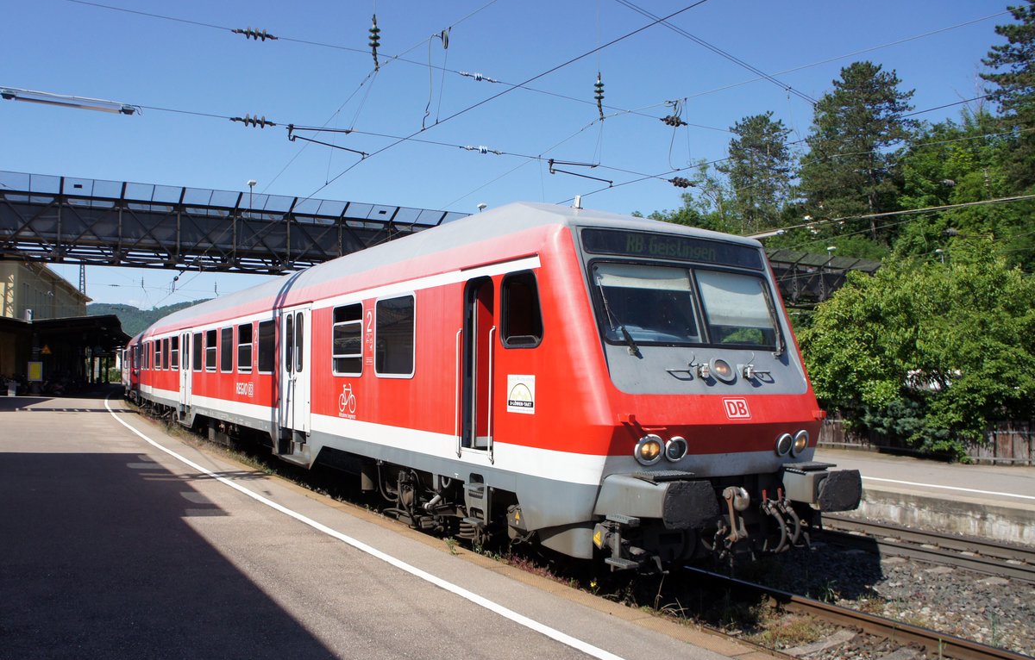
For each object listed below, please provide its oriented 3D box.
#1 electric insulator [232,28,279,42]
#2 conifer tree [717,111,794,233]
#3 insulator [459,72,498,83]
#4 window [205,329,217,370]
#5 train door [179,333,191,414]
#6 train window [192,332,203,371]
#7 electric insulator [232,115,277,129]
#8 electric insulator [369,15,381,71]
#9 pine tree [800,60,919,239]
[{"bbox_3d":[-4.504,-5.069,13.321,0.785,0.230,0.230,-3,0,-33],"label":"electric insulator"},{"bbox_3d":[26.913,-17.420,88.000,8.514,14.778,8.514,0,-3,0],"label":"conifer tree"},{"bbox_3d":[-0.775,-5.141,15.784,0.936,0.180,0.180,2,-3,-33],"label":"insulator"},{"bbox_3d":[-7.597,0.528,19.252,0.080,1.040,1.271,2,-3,-33],"label":"window"},{"bbox_3d":[-9.385,1.175,21.938,0.120,2.240,1.702,2,-3,-33],"label":"train door"},{"bbox_3d":[-8.494,0.583,20.614,0.080,1.056,1.224,2,-3,-33],"label":"train window"},{"bbox_3d":[-4.497,-3.559,13.255,0.750,0.230,0.230,-1,-2,-33],"label":"electric insulator"},{"bbox_3d":[-2.661,-5.398,14.552,0.220,1.083,0.220,0,-3,0],"label":"electric insulator"},{"bbox_3d":[34.134,-17.696,78.000,11.624,18.650,11.624,0,-3,0],"label":"pine tree"}]

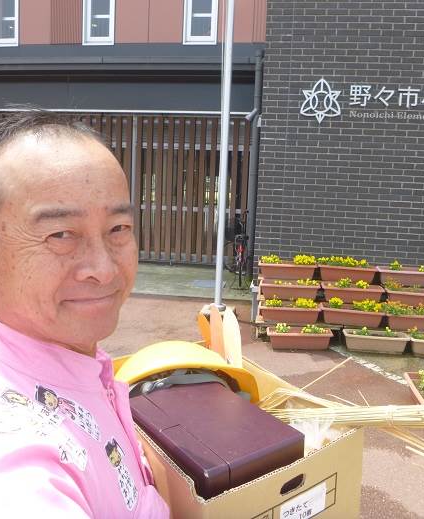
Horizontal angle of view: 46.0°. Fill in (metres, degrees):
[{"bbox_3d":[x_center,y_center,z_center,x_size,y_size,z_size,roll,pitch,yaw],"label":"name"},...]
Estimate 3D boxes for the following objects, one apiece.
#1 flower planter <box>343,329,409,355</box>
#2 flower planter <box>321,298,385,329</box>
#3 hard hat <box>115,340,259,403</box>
[{"bbox_3d":[1.703,0.861,5.215,0.650,0.175,0.240,3,8,9],"label":"flower planter"},{"bbox_3d":[1.489,0.596,5.306,0.650,0.175,0.240,3,8,9],"label":"flower planter"},{"bbox_3d":[-0.053,0.222,0.970,0.280,0.220,0.150,-12,45,0],"label":"hard hat"}]

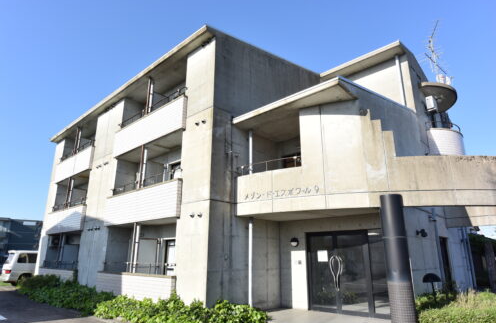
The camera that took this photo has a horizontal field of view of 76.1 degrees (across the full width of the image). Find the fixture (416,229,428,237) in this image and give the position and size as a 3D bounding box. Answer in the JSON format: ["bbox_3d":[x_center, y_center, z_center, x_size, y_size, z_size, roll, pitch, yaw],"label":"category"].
[{"bbox_3d":[5.183,2.119,9.401,0.300,0.240,0.180,-15,-22,41],"label":"fixture"}]

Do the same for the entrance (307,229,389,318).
[{"bbox_3d":[2.560,2.982,8.624,2.200,2.160,0.120,-15,-22,41],"label":"entrance"}]

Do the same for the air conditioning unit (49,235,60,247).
[{"bbox_3d":[-10.210,4.275,17.028,0.290,0.550,0.780,-15,-22,41],"label":"air conditioning unit"}]

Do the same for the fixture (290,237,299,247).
[{"bbox_3d":[1.429,2.464,9.703,0.265,0.265,0.120,-15,-22,41],"label":"fixture"}]

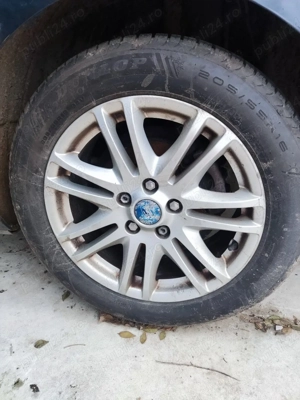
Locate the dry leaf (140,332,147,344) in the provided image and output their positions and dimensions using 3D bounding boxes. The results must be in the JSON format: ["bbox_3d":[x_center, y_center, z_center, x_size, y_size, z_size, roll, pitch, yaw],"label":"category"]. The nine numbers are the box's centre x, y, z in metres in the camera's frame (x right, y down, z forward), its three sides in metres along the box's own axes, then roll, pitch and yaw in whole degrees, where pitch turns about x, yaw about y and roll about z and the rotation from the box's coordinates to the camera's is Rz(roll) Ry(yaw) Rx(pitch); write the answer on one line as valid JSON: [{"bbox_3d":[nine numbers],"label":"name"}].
[{"bbox_3d":[-0.015,0.315,0.660,0.013,0.004,0.033,1,23,3],"label":"dry leaf"}]

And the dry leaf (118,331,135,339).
[{"bbox_3d":[-0.054,0.311,0.669,0.043,0.004,0.019,1,23,2],"label":"dry leaf"}]

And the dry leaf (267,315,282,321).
[{"bbox_3d":[0.305,0.290,0.713,0.034,0.008,0.015,-1,23,-2],"label":"dry leaf"}]

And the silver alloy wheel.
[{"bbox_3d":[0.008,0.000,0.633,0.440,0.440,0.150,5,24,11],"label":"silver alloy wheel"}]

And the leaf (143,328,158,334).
[{"bbox_3d":[0.001,0.305,0.681,0.030,0.006,0.018,10,25,22],"label":"leaf"}]

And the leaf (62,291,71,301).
[{"bbox_3d":[-0.230,0.261,0.785,0.018,0.006,0.039,5,24,13],"label":"leaf"}]

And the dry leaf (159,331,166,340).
[{"bbox_3d":[0.029,0.312,0.666,0.014,0.004,0.027,5,24,13],"label":"dry leaf"}]

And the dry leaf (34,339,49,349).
[{"bbox_3d":[-0.245,0.320,0.646,0.023,0.006,0.026,15,28,32],"label":"dry leaf"}]

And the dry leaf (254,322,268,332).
[{"bbox_3d":[0.264,0.301,0.684,0.028,0.012,0.028,3,23,8],"label":"dry leaf"}]

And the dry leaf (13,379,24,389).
[{"bbox_3d":[-0.256,0.356,0.561,0.018,0.006,0.014,16,28,33],"label":"dry leaf"}]

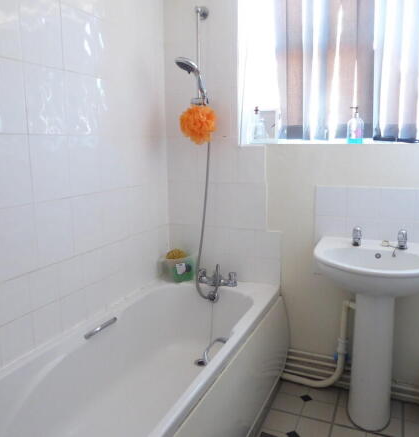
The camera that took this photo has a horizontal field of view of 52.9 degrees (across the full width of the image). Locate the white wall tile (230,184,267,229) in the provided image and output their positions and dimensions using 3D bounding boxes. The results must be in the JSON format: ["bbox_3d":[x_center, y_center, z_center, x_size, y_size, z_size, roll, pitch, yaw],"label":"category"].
[{"bbox_3d":[0.220,-0.065,2.352,0.200,0.253,0.010,4,11,23],"label":"white wall tile"}]

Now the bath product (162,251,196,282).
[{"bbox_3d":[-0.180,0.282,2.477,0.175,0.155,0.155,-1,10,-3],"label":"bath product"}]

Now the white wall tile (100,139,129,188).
[{"bbox_3d":[-0.463,-0.264,2.035,0.009,0.250,0.200,4,11,23],"label":"white wall tile"}]

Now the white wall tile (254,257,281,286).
[{"bbox_3d":[0.331,0.299,2.382,0.150,0.150,0.009,4,11,23],"label":"white wall tile"}]

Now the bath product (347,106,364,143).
[{"bbox_3d":[0.743,-0.473,2.141,0.078,0.187,0.065,4,11,23],"label":"bath product"}]

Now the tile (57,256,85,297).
[{"bbox_3d":[-0.596,0.246,1.812,0.009,0.150,0.150,4,11,23],"label":"tile"}]

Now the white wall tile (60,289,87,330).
[{"bbox_3d":[-0.594,0.397,1.842,0.009,0.150,0.150,4,11,23],"label":"white wall tile"}]

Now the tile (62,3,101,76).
[{"bbox_3d":[-0.544,-0.738,1.766,0.009,0.250,0.200,4,11,23],"label":"tile"}]

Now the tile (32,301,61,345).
[{"bbox_3d":[-0.650,0.412,1.681,0.010,0.140,0.149,4,11,23],"label":"tile"}]

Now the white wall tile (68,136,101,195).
[{"bbox_3d":[-0.535,-0.226,1.812,0.010,0.250,0.200,4,11,23],"label":"white wall tile"}]

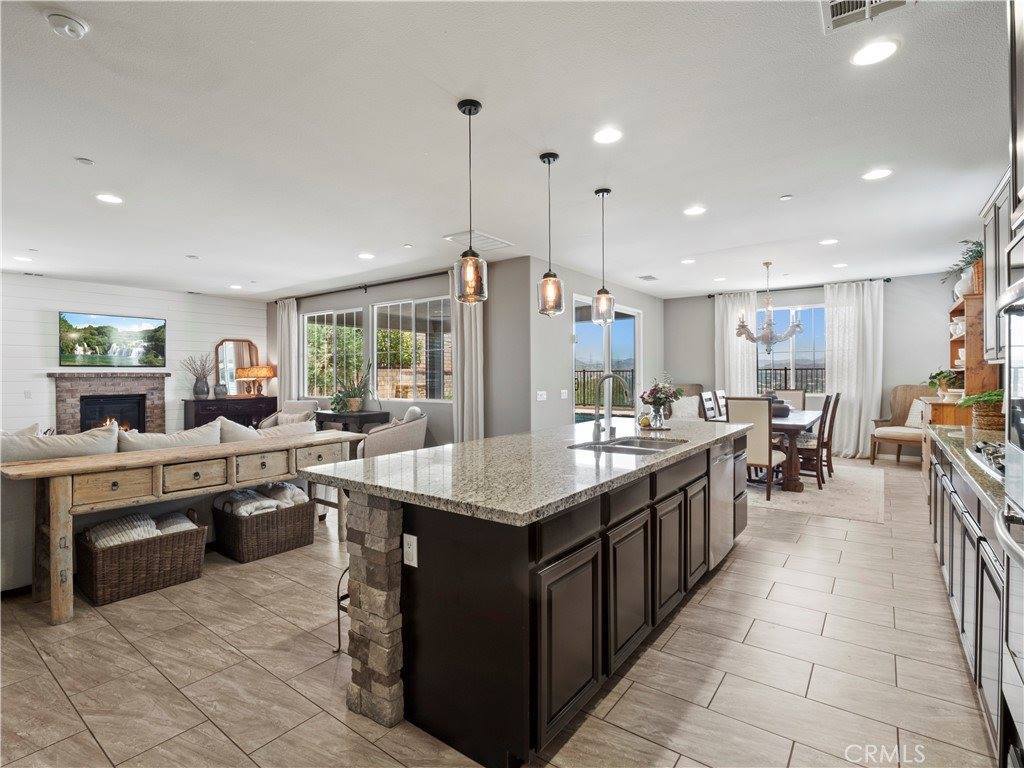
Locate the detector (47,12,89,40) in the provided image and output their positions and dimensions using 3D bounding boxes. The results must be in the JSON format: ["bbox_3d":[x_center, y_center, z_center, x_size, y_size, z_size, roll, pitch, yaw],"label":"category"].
[{"bbox_3d":[-1.859,-1.503,1.982,0.135,0.045,0.135,0,1,36],"label":"detector"}]

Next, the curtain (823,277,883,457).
[{"bbox_3d":[5.558,-0.209,7.702,0.800,2.820,0.130,0,1,36],"label":"curtain"}]

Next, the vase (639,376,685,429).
[{"bbox_3d":[1.248,0.150,3.950,0.370,0.434,0.350,0,0,38],"label":"vase"}]

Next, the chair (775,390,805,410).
[{"bbox_3d":[4.389,0.661,7.533,0.490,1.100,0.630,0,1,36],"label":"chair"}]

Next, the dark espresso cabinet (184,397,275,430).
[{"bbox_3d":[-5.980,0.780,10.161,0.500,0.920,1.642,0,0,38],"label":"dark espresso cabinet"}]

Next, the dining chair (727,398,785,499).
[{"bbox_3d":[2.723,0.694,5.363,0.530,1.080,0.630,1,1,37],"label":"dining chair"}]

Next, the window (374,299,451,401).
[{"bbox_3d":[-1.518,-0.492,7.063,1.860,1.500,0.110,1,1,37],"label":"window"}]

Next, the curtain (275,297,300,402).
[{"bbox_3d":[-4.911,-0.280,10.424,0.847,3.000,0.160,0,0,38],"label":"curtain"}]

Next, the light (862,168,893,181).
[{"bbox_3d":[2.748,-1.572,3.568,0.190,0.025,0.190,0,1,36],"label":"light"}]

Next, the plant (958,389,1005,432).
[{"bbox_3d":[3.823,0.195,3.750,0.400,0.340,0.420,0,0,38],"label":"plant"}]

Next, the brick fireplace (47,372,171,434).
[{"bbox_3d":[-6.282,0.537,7.490,0.300,1.370,1.520,1,1,37],"label":"brick fireplace"}]

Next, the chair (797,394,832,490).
[{"bbox_3d":[3.564,0.684,5.761,0.550,1.080,0.480,1,1,37],"label":"chair"}]

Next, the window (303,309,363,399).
[{"bbox_3d":[-3.732,-0.627,9.733,2.100,1.760,0.120,0,0,38],"label":"window"}]

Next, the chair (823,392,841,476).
[{"bbox_3d":[4.164,0.681,6.535,0.560,1.100,0.480,0,1,36],"label":"chair"}]

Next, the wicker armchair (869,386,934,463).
[{"bbox_3d":[5.804,0.624,6.883,0.720,1.180,0.700,-1,1,-22],"label":"wicker armchair"}]

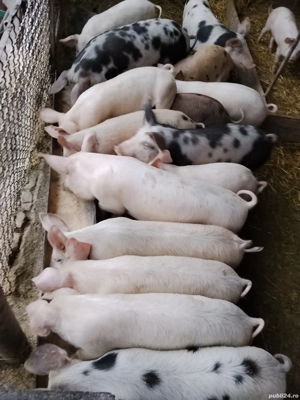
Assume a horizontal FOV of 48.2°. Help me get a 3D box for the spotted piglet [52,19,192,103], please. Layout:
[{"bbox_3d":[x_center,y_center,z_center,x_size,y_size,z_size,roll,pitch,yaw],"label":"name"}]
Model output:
[{"bbox_3d":[-0.141,-0.784,2.062,0.840,0.410,0.250,-26,62,-15],"label":"spotted piglet"}]

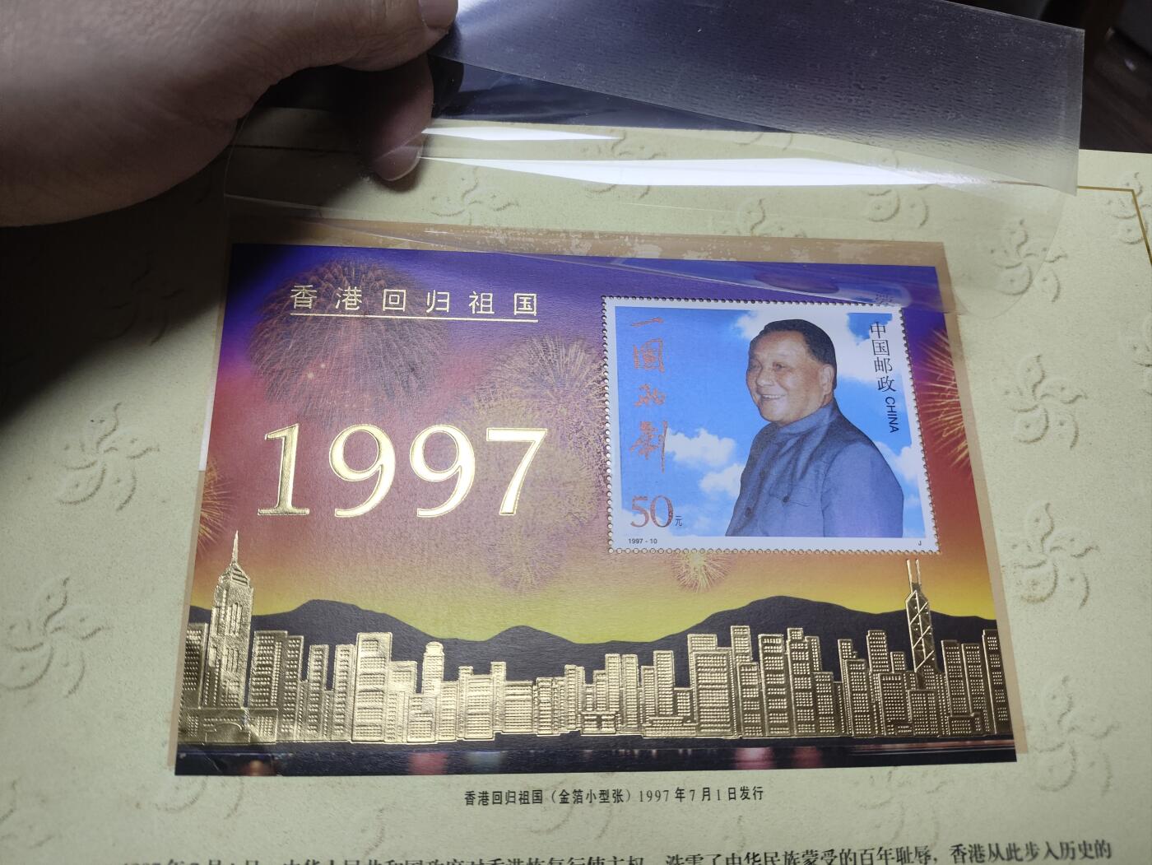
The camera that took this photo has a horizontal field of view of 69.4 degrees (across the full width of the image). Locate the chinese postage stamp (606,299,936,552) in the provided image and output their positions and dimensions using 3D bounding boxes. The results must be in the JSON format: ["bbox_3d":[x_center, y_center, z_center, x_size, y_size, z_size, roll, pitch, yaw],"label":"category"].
[{"bbox_3d":[0.036,-0.002,0.158,0.060,0.001,0.050,1,72,-4],"label":"chinese postage stamp"}]

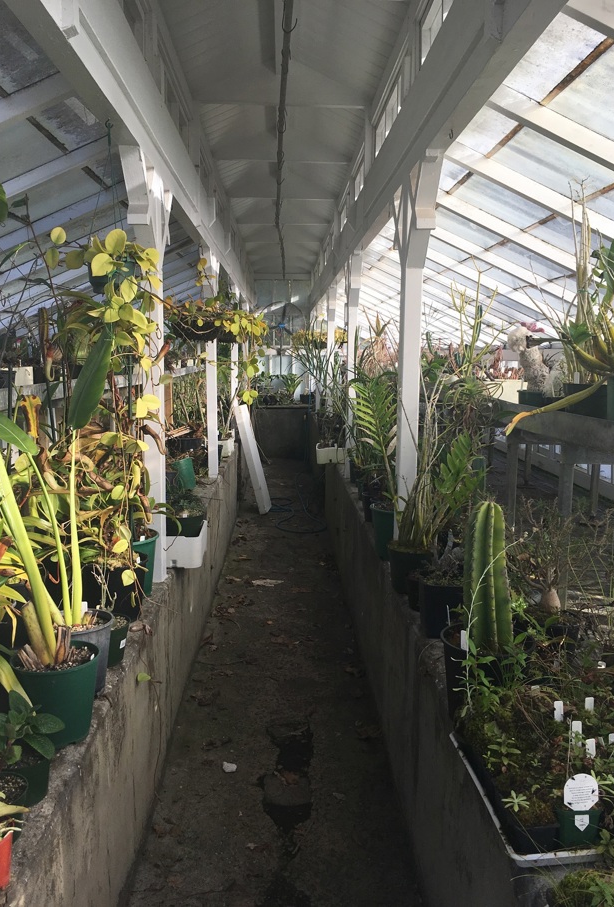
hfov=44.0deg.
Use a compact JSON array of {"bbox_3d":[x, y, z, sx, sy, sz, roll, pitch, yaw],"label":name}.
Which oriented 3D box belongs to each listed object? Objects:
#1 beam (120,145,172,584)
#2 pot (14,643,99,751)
[{"bbox_3d":[-0.600,-0.267,2.939,0.084,1.568,0.732,0,7,-2],"label":"beam"},{"bbox_3d":[-0.596,0.575,1.815,0.203,0.193,0.203,0,7,-2],"label":"pot"}]

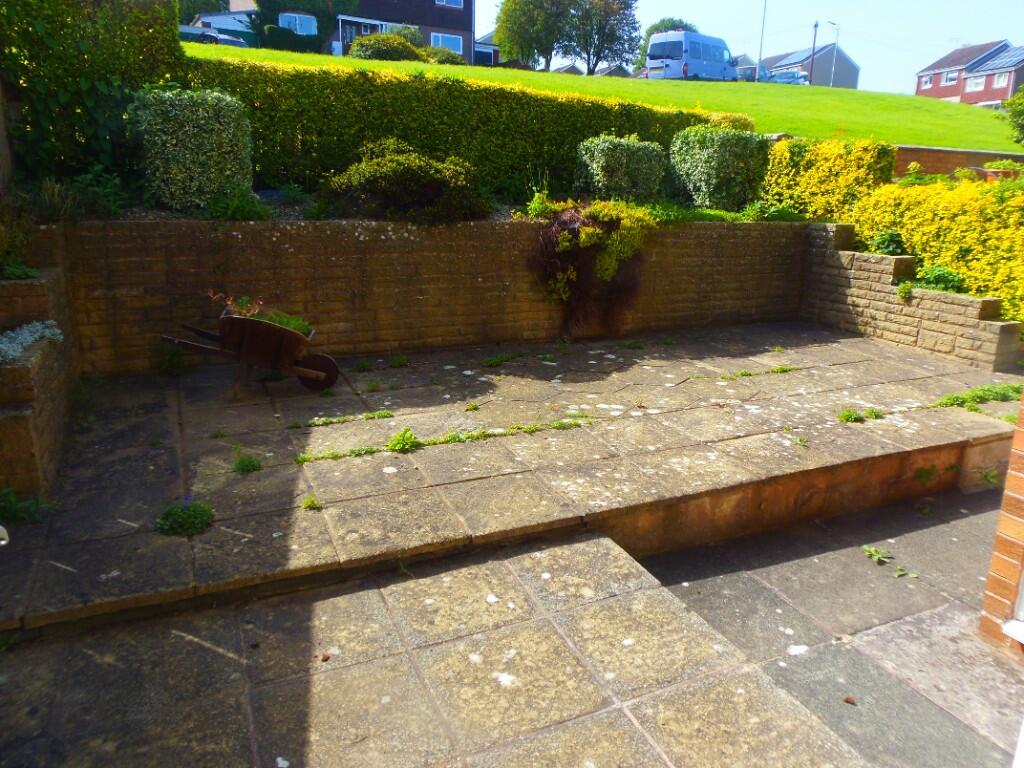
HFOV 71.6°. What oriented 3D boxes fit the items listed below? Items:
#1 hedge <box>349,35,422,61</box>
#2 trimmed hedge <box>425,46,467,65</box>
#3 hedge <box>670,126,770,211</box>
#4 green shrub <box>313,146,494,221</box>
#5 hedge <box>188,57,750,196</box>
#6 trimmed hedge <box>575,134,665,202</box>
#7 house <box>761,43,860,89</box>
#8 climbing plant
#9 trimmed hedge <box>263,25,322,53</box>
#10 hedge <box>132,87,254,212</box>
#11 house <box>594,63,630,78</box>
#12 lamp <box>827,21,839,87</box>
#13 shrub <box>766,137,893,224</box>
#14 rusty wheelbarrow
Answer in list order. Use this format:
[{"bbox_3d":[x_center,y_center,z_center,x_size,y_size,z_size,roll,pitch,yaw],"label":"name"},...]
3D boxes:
[{"bbox_3d":[-6.681,-17.746,37.500,3.600,1.300,2.200,-7,16,-29],"label":"hedge"},{"bbox_3d":[-3.700,-18.248,39.500,2.250,0.900,1.500,-8,17,-29],"label":"trimmed hedge"},{"bbox_3d":[2.277,-2.359,7.862,0.750,0.810,0.750,-6,17,-23],"label":"hedge"},{"bbox_3d":[-0.978,-1.729,6.250,1.450,0.640,1.100,-5,15,-22],"label":"green shrub"},{"bbox_3d":[-0.177,-2.667,7.894,6.373,1.110,0.750,-6,17,-23],"label":"hedge"},{"bbox_3d":[1.155,-2.341,7.804,0.738,0.670,0.650,-6,17,-23],"label":"trimmed hedge"},{"bbox_3d":[31.020,-31.986,74.445,8.400,5.700,5.600,-7,17,-26],"label":"house"},{"bbox_3d":[0.669,-1.064,6.200,1.005,1.176,0.500,-5,15,-22],"label":"climbing plant"},{"bbox_3d":[-11.439,-17.953,37.000,2.900,1.400,1.400,-7,16,-29],"label":"trimmed hedge"},{"bbox_3d":[-2.505,-1.823,5.579,0.798,0.840,0.750,-6,17,-23],"label":"hedge"},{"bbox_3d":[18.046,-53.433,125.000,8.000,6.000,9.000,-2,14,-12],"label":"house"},{"bbox_3d":[32.552,-33.465,72.000,1.050,6.300,0.250,-1,14,-6],"label":"lamp"},{"bbox_3d":[3.535,-2.248,8.000,1.150,0.900,1.000,-5,15,-22],"label":"shrub"},{"bbox_3d":[-1.508,-0.197,4.208,0.940,0.530,0.480,-3,16,-16],"label":"rusty wheelbarrow"}]

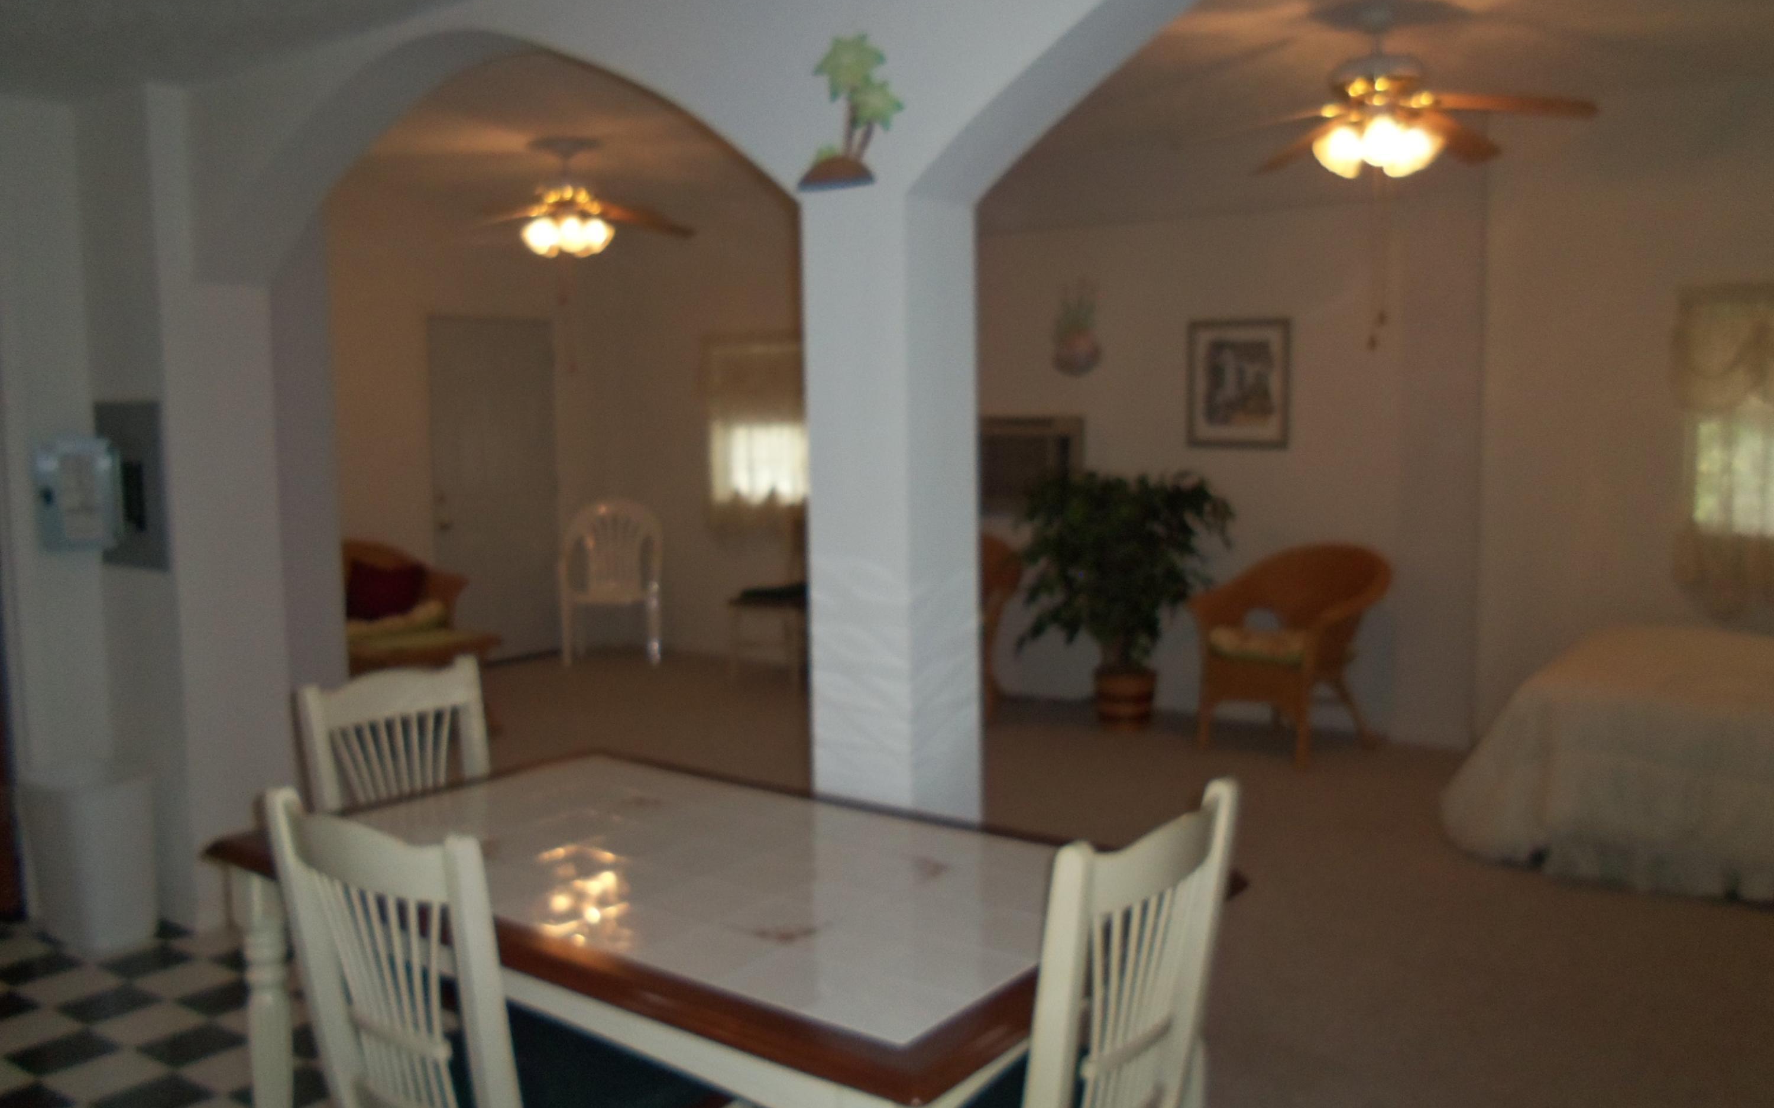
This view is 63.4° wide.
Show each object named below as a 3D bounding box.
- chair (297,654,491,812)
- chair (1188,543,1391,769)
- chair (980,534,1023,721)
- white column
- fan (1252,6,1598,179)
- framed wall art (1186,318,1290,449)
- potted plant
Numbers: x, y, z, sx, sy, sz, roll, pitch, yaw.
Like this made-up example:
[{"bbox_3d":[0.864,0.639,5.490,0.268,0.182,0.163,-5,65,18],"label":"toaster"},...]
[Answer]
[{"bbox_3d":[-0.900,0.742,3.077,0.536,0.941,0.466,4,7,37],"label":"chair"},{"bbox_3d":[1.798,0.415,6.360,0.708,0.891,0.668,-6,8,-44],"label":"chair"},{"bbox_3d":[0.331,0.340,7.291,0.668,0.891,0.708,1,6,16],"label":"chair"},{"bbox_3d":[0.018,0.276,2.855,0.241,1.892,0.250,3,7,35],"label":"white column"},{"bbox_3d":[1.231,-1.151,3.589,1.012,0.405,1.012,3,7,35],"label":"fan"},{"bbox_3d":[1.663,-0.805,6.812,0.511,0.617,0.030,3,7,35],"label":"framed wall art"},{"bbox_3d":[1.129,0.220,6.798,0.992,1.208,0.891,3,7,35],"label":"potted plant"}]

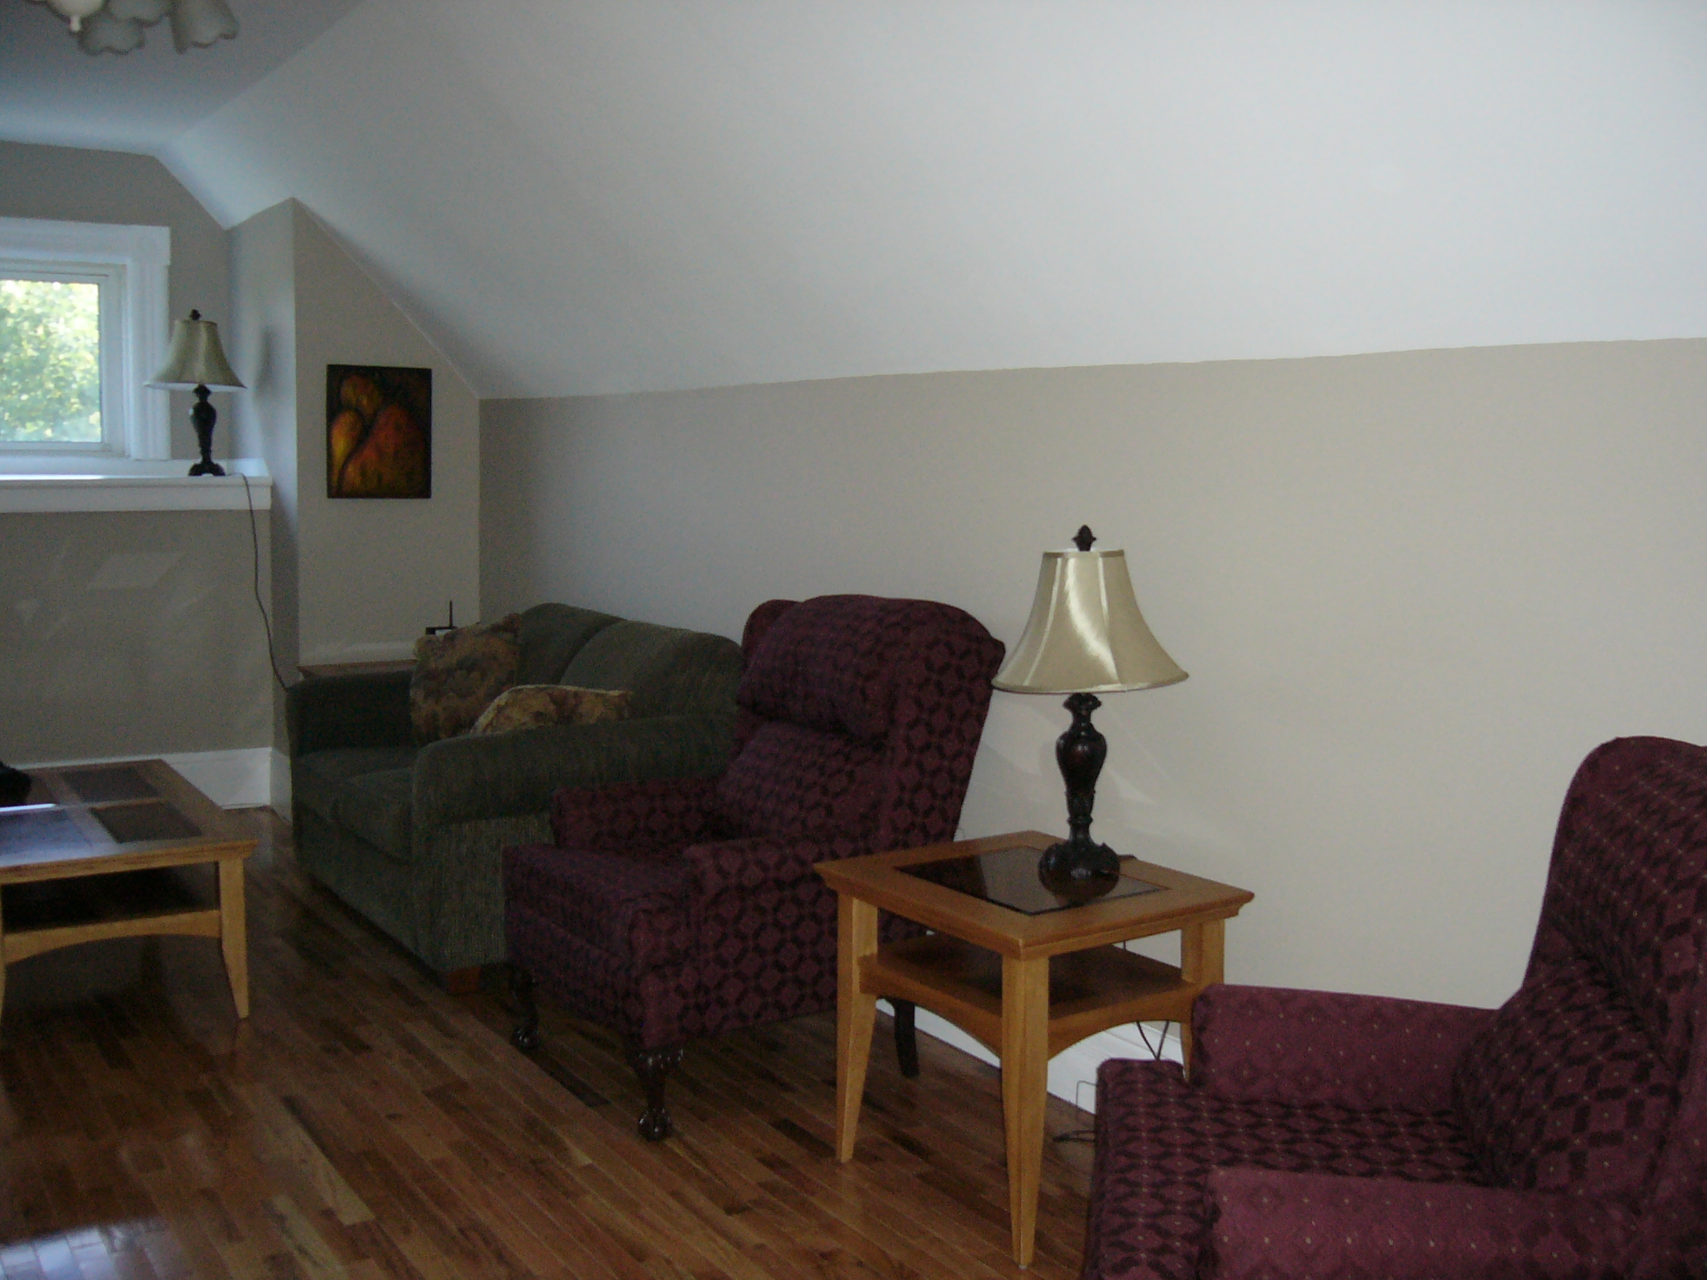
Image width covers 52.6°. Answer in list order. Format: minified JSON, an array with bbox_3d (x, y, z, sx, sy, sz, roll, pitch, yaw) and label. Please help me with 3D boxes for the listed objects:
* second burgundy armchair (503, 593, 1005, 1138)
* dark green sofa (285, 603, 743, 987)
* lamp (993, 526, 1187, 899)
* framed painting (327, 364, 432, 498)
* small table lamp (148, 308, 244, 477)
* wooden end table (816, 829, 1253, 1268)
[{"bbox_3d":[-0.257,0.448,4.042,0.897,1.101,0.782,-3,8,-35],"label":"second burgundy armchair"},{"bbox_3d":[-1.078,0.380,5.301,0.907,0.942,1.565,-3,7,-33],"label":"dark green sofa"},{"bbox_3d":[0.459,0.120,3.416,0.383,0.687,0.383,1,6,0],"label":"lamp"},{"bbox_3d":[-1.772,-0.772,6.446,0.387,0.491,0.030,-3,7,-33],"label":"framed painting"},{"bbox_3d":[-2.562,-0.978,6.785,0.390,0.652,0.390,-3,7,-33],"label":"small table lamp"},{"bbox_3d":[0.337,0.772,3.411,0.580,0.610,0.634,-4,8,-35],"label":"wooden end table"}]

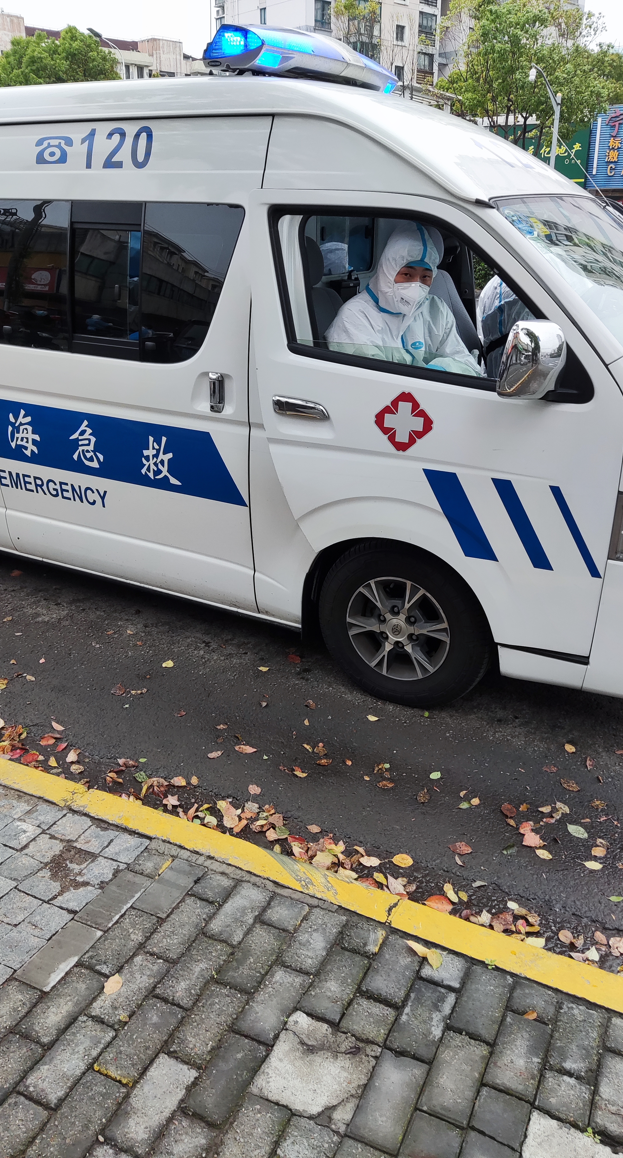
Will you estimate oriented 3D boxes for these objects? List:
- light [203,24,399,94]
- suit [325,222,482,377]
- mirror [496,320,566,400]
[{"bbox_3d":[0.047,-2.087,3.382,0.335,0.175,1.260,13,27,25],"label":"light"},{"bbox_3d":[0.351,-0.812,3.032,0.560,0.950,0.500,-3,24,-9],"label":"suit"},{"bbox_3d":[0.632,-0.632,2.396,0.180,0.235,0.115,-21,32,-38],"label":"mirror"}]

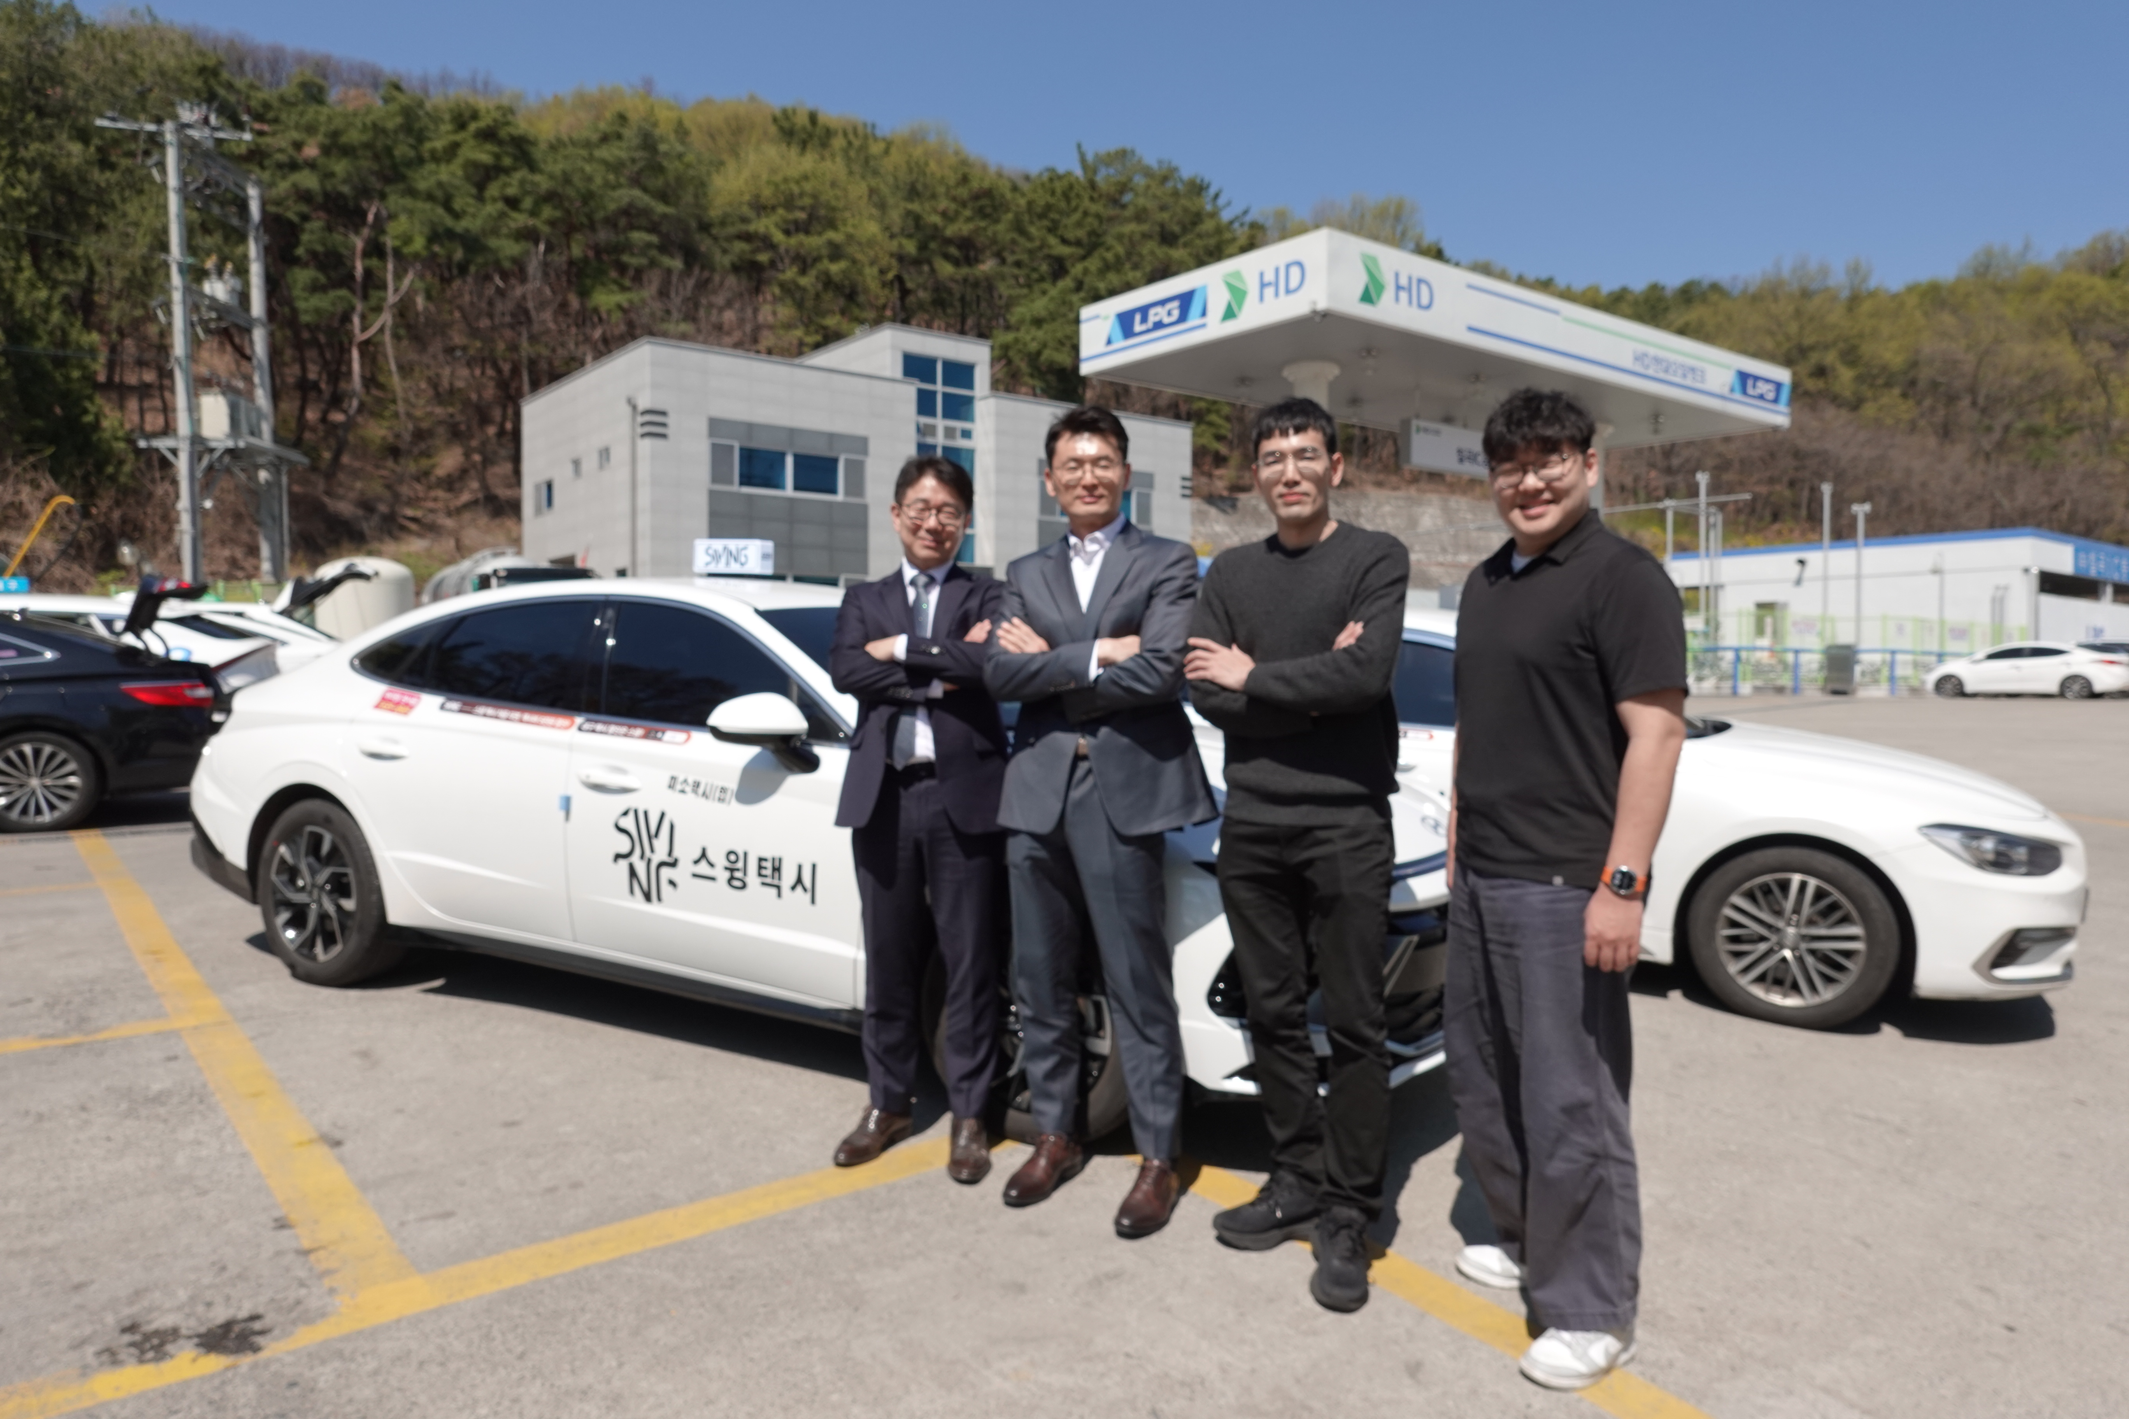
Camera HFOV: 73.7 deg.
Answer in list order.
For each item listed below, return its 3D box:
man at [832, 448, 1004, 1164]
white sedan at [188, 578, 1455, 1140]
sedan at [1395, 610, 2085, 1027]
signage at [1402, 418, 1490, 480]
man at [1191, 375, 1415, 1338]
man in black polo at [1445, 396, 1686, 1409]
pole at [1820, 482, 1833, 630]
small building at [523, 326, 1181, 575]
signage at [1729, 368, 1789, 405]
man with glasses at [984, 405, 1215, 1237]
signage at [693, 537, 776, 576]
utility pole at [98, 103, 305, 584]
[{"bbox_3d":[-0.347,0.235,3.420,0.470,1.700,0.360,0,1,-1],"label":"man"},{"bbox_3d":[-0.967,0.267,4.999,4.900,1.450,1.860,3,4,29],"label":"white sedan"},{"bbox_3d":[1.810,0.310,6.660,4.930,1.470,1.865,4,3,30],"label":"sedan"},{"bbox_3d":[6.450,-4.200,22.900,2.800,0.720,0.200,-1,1,-39],"label":"signage"},{"bbox_3d":[0.475,0.243,2.950,0.490,1.760,0.400,1,2,27],"label":"man"},{"bbox_3d":[0.950,0.278,2.670,0.500,1.750,0.390,2,2,36],"label":"man in black polo"},{"bbox_3d":[22.000,-3.800,41.000,0.280,5.500,0.280,0,2,0],"label":"pole"},{"bbox_3d":[-6.500,-6.600,47.700,19.800,10.600,10.700,-1,1,-38],"label":"small building"},{"bbox_3d":[11.340,-5.230,23.100,2.050,0.420,0.080,-1,2,-38],"label":"signage"},{"bbox_3d":[0.070,0.213,3.170,0.520,1.770,0.400,1,2,18],"label":"man with glasses"},{"bbox_3d":[-1.205,-0.555,5.170,0.330,0.130,0.110,2,2,29],"label":"signage"},{"bbox_3d":[-15.100,-6.200,25.400,2.700,8.300,3.500,0,1,-6],"label":"utility pole"}]

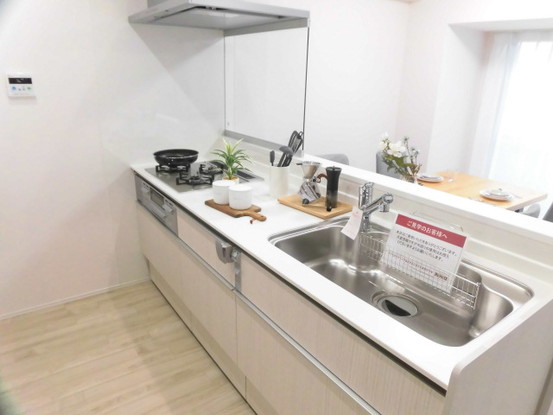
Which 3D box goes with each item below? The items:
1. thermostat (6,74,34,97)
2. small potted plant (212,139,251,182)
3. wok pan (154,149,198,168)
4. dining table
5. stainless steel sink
[{"bbox_3d":[-1.361,-0.649,2.041,0.118,0.120,0.020,-11,22,-34],"label":"thermostat"},{"bbox_3d":[-0.236,-0.216,1.991,0.200,0.275,0.200,1,18,0],"label":"small potted plant"},{"bbox_3d":[-0.618,-0.300,2.383,0.278,0.068,0.278,-11,22,-34],"label":"wok pan"},{"bbox_3d":[1.052,0.258,2.647,1.400,0.720,0.790,-11,22,-34],"label":"dining table"},{"bbox_3d":[0.362,0.273,1.312,0.506,0.200,0.744,-11,22,-34],"label":"stainless steel sink"}]

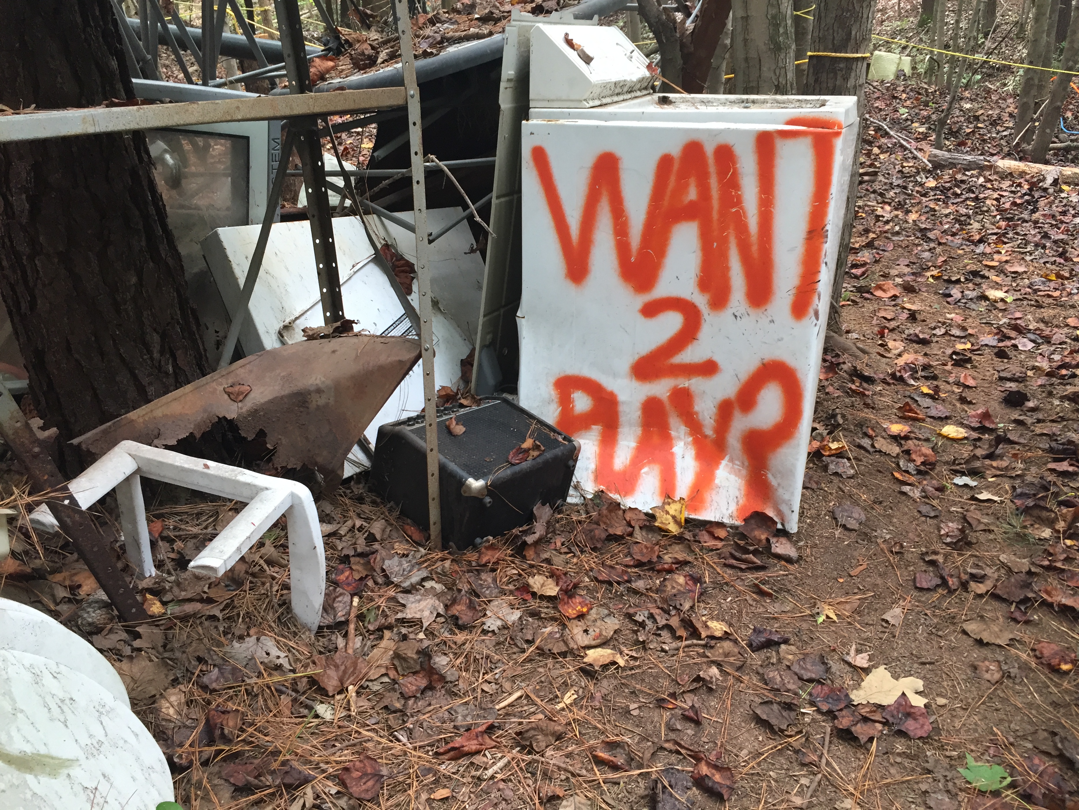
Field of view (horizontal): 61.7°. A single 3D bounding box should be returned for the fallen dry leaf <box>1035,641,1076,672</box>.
[{"bbox_3d":[0.919,0.447,1.612,0.056,0.024,0.067,-21,31,-40],"label":"fallen dry leaf"}]

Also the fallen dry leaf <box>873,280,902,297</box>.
[{"bbox_3d":[1.425,-0.472,3.725,0.115,0.045,0.095,0,23,0],"label":"fallen dry leaf"}]

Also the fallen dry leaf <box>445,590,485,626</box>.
[{"bbox_3d":[-0.147,0.396,1.764,0.062,0.022,0.076,-22,33,-40],"label":"fallen dry leaf"}]

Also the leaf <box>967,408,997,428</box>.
[{"bbox_3d":[1.297,0.041,2.652,0.078,0.027,0.060,7,23,19],"label":"leaf"}]

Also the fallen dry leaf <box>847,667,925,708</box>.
[{"bbox_3d":[0.594,0.488,1.524,0.102,0.018,0.127,21,31,40],"label":"fallen dry leaf"}]

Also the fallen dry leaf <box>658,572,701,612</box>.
[{"bbox_3d":[0.291,0.369,1.822,0.086,0.022,0.106,22,32,39],"label":"fallen dry leaf"}]

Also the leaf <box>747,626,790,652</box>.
[{"bbox_3d":[0.424,0.435,1.674,0.073,0.022,0.045,-6,22,-14],"label":"leaf"}]

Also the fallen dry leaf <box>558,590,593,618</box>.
[{"bbox_3d":[0.063,0.385,1.752,0.059,0.028,0.078,-21,31,-40],"label":"fallen dry leaf"}]

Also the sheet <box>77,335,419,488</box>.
[{"bbox_3d":[-0.683,0.024,2.200,0.808,0.323,0.220,-7,-5,-1],"label":"sheet"}]

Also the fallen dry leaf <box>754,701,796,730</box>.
[{"bbox_3d":[0.393,0.513,1.518,0.065,0.015,0.052,22,32,39],"label":"fallen dry leaf"}]

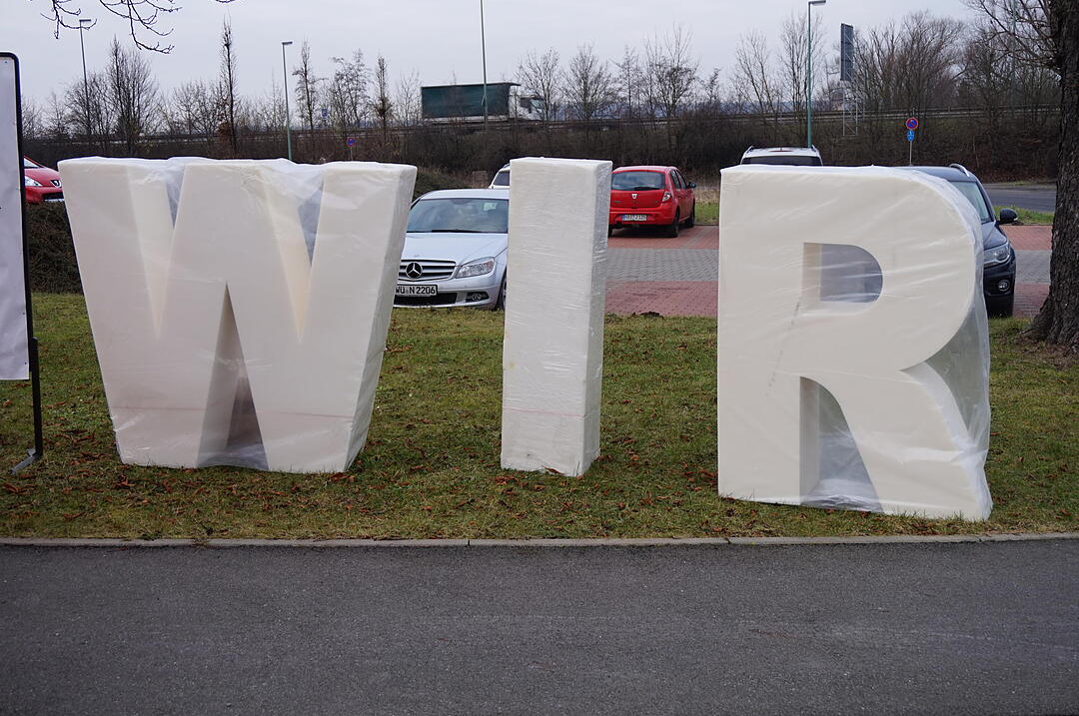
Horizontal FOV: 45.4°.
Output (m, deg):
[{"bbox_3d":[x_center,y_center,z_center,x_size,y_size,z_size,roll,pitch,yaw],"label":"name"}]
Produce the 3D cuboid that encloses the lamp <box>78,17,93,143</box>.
[{"bbox_3d":[-17.554,-10.106,50.514,0.600,6.100,0.220,-1,10,0],"label":"lamp"}]

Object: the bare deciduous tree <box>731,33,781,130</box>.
[{"bbox_3d":[13.769,-17.617,82.000,2.961,6.614,2.961,-1,10,0],"label":"bare deciduous tree"}]

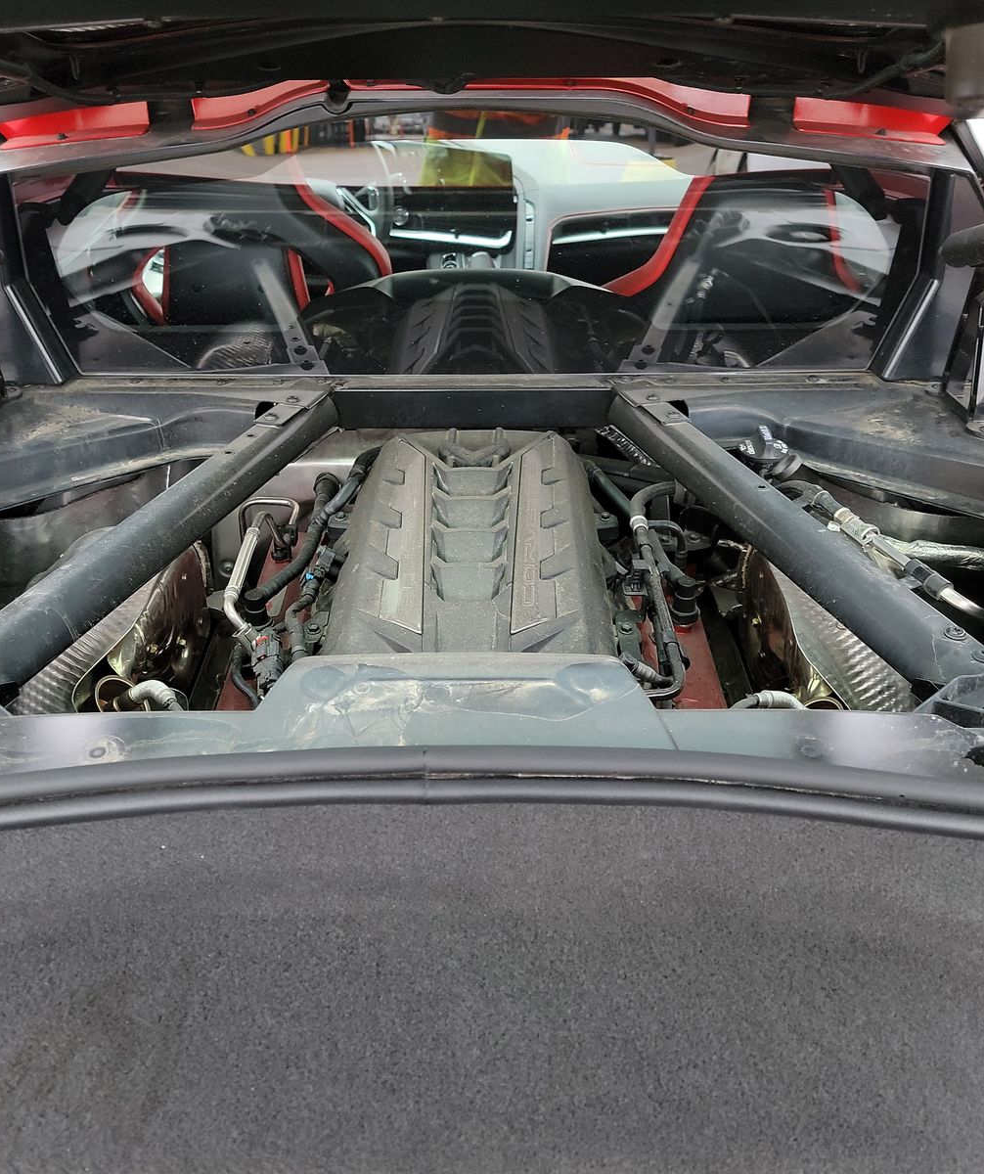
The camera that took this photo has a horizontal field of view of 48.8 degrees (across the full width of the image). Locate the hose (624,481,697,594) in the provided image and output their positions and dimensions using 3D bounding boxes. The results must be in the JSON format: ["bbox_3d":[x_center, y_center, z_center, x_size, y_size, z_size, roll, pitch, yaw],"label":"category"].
[{"bbox_3d":[0.181,-0.060,1.227,0.085,0.075,0.200,0,31,0],"label":"hose"}]

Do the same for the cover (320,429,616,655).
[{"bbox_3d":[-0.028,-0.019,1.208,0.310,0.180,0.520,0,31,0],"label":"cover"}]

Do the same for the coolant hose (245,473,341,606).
[{"bbox_3d":[-0.226,-0.066,1.264,0.100,0.085,0.290,0,31,0],"label":"coolant hose"}]

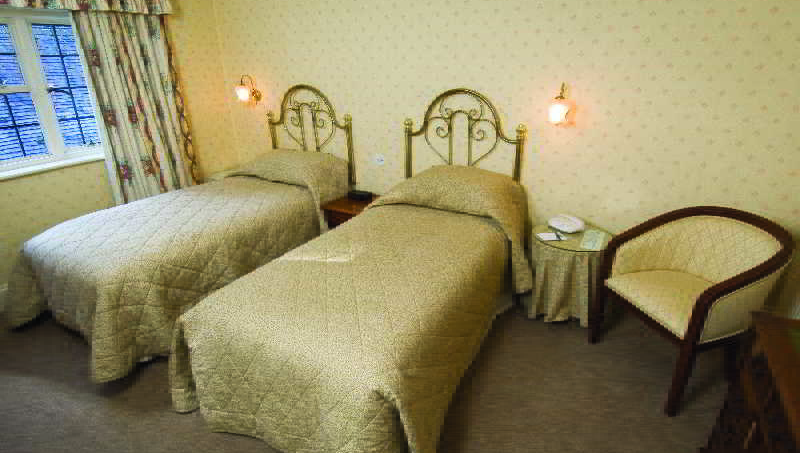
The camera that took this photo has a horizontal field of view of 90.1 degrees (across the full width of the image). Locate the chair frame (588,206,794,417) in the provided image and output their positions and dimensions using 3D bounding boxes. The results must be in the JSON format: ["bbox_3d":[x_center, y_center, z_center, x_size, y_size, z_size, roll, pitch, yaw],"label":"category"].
[{"bbox_3d":[1.512,0.397,2.065,0.660,0.800,0.610,-6,23,-12],"label":"chair frame"}]

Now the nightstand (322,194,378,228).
[{"bbox_3d":[-0.293,0.030,3.416,0.450,0.480,0.460,9,25,23],"label":"nightstand"}]

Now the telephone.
[{"bbox_3d":[1.110,-0.029,2.661,0.155,0.075,0.200,-19,29,-36],"label":"telephone"}]

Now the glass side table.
[{"bbox_3d":[1.119,0.287,2.677,0.540,0.540,0.540,9,25,23],"label":"glass side table"}]

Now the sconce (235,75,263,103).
[{"bbox_3d":[-1.386,-1.240,3.642,0.125,0.235,0.230,9,25,23],"label":"sconce"}]

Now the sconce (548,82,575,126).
[{"bbox_3d":[1.050,-0.799,2.604,0.125,0.245,0.230,9,25,23],"label":"sconce"}]

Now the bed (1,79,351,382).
[{"bbox_3d":[-1.396,-0.220,2.883,1.020,1.370,2.120,12,26,28],"label":"bed"}]

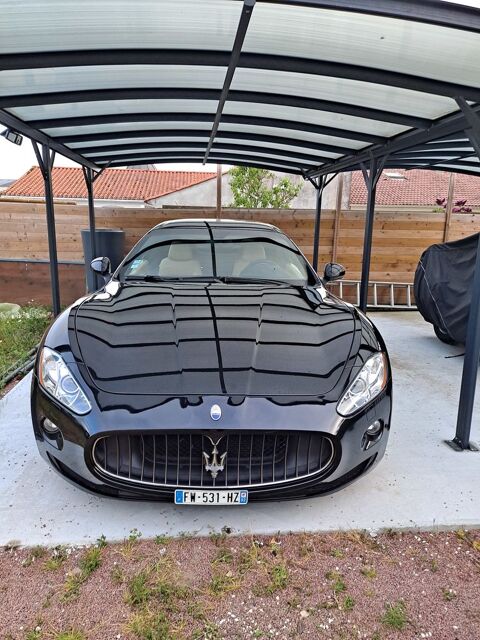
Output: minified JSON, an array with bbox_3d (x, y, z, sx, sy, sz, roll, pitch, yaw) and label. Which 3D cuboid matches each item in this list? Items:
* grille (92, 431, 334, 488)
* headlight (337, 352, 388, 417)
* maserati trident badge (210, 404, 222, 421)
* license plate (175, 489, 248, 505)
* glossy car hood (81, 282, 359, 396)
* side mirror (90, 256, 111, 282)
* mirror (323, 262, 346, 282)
[{"bbox_3d":[-0.100,0.531,1.852,1.000,0.235,0.170,0,13,-2],"label":"grille"},{"bbox_3d":[0.592,0.296,2.179,0.360,0.200,0.450,0,13,-2],"label":"headlight"},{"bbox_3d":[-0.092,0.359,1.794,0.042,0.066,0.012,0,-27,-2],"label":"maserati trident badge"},{"bbox_3d":[-0.108,0.681,1.774,0.285,0.064,0.012,0,13,-2],"label":"license plate"},{"bbox_3d":[-0.122,0.025,2.530,1.520,0.280,1.420,0,13,-2],"label":"glossy car hood"},{"bbox_3d":[-1.105,-0.400,3.660,0.180,0.160,0.140,0,13,-2],"label":"side mirror"},{"bbox_3d":[0.749,-0.380,3.700,0.180,0.155,0.140,0,13,-2],"label":"mirror"}]

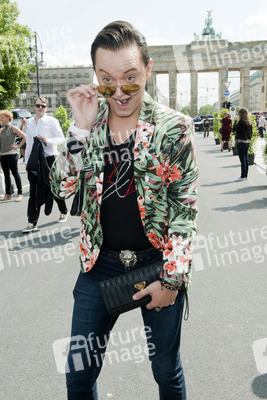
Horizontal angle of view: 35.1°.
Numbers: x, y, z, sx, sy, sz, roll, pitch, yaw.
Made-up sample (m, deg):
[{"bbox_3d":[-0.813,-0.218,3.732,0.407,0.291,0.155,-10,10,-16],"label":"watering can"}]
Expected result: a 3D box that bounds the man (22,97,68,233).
[{"bbox_3d":[-1.225,-0.506,5.810,0.570,1.790,0.660,4,12,18],"label":"man"}]

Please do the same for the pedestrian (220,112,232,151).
[{"bbox_3d":[4.080,-2.967,18.554,0.520,1.680,0.380,0,11,4],"label":"pedestrian"}]

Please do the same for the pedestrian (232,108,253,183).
[{"bbox_3d":[2.605,-1.305,9.960,0.480,1.660,0.420,-10,14,-38],"label":"pedestrian"}]

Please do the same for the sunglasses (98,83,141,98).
[{"bbox_3d":[-0.026,-0.350,1.247,0.136,0.050,0.135,-1,37,16],"label":"sunglasses"}]

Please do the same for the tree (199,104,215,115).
[{"bbox_3d":[39.263,-46.591,226.984,9.300,8.920,8.500,1,11,10],"label":"tree"}]

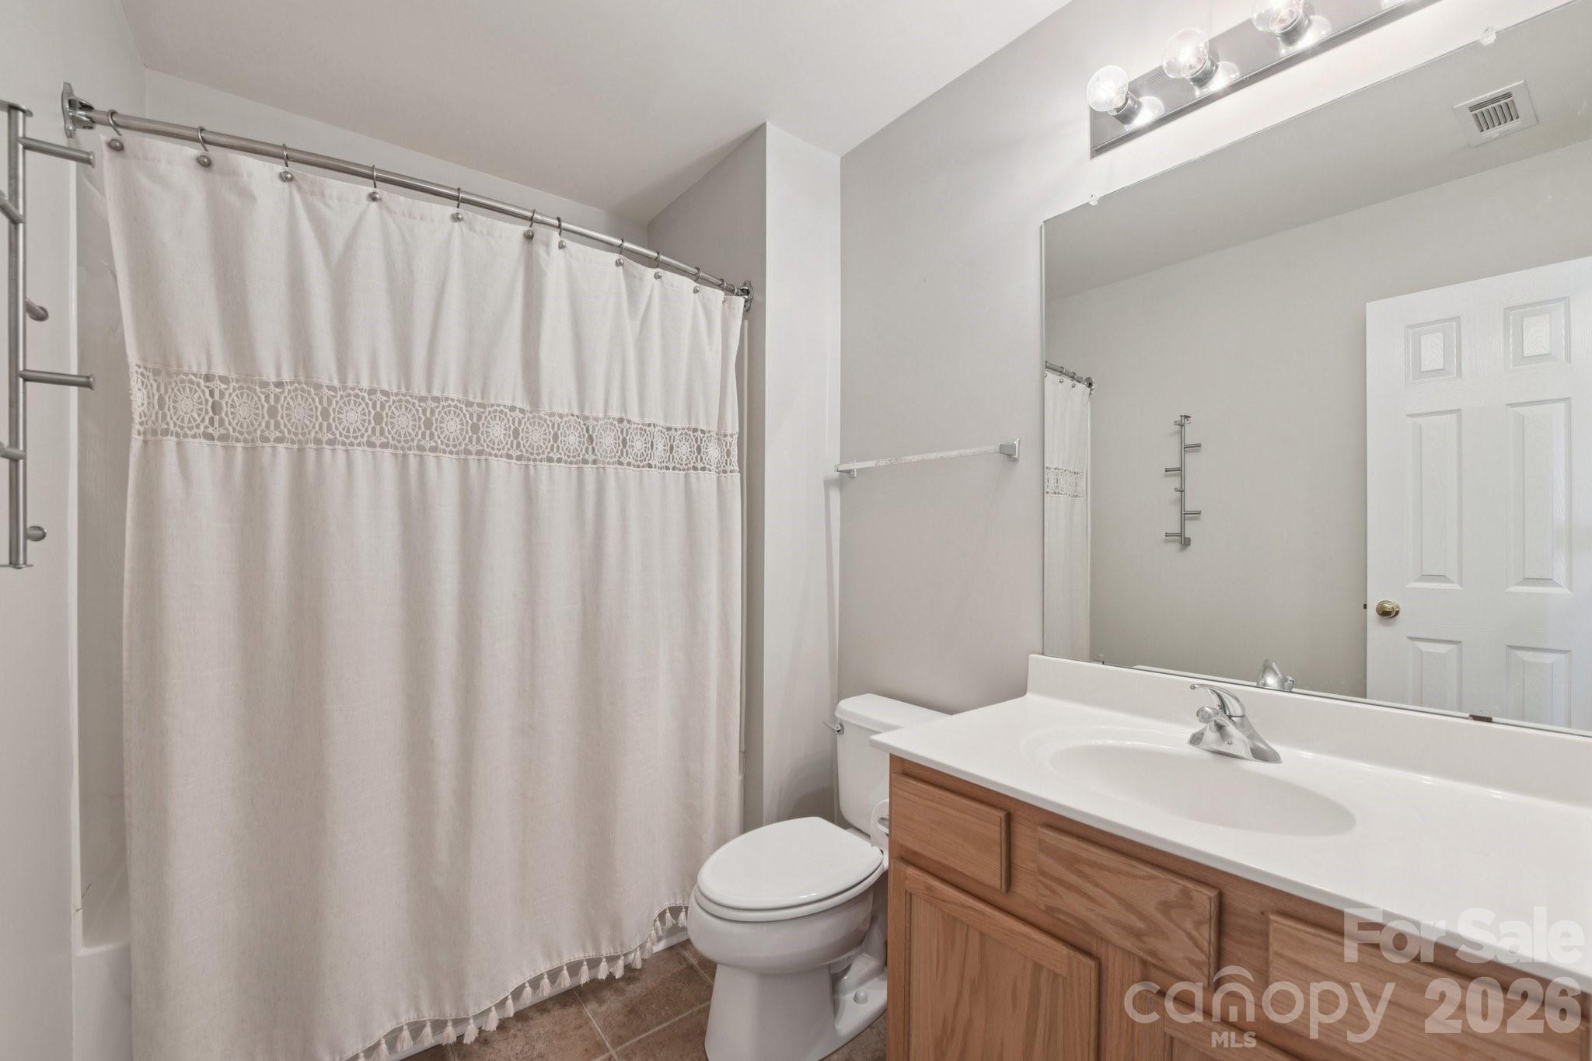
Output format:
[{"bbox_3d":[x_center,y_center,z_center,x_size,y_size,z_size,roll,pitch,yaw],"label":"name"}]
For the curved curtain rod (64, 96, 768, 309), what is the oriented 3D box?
[{"bbox_3d":[-0.720,-0.780,1.562,1.500,0.097,0.148,0,0,-37],"label":"curved curtain rod"}]

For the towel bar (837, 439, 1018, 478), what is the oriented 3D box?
[{"bbox_3d":[0.353,-0.211,1.867,0.082,0.056,0.655,0,0,-39],"label":"towel bar"}]

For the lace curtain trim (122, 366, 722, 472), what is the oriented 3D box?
[{"bbox_3d":[-0.697,-0.241,1.557,1.359,0.145,0.128,0,0,-38],"label":"lace curtain trim"}]

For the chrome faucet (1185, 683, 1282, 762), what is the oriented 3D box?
[{"bbox_3d":[0.799,0.356,1.169,0.197,0.153,0.154,0,0,-39],"label":"chrome faucet"}]

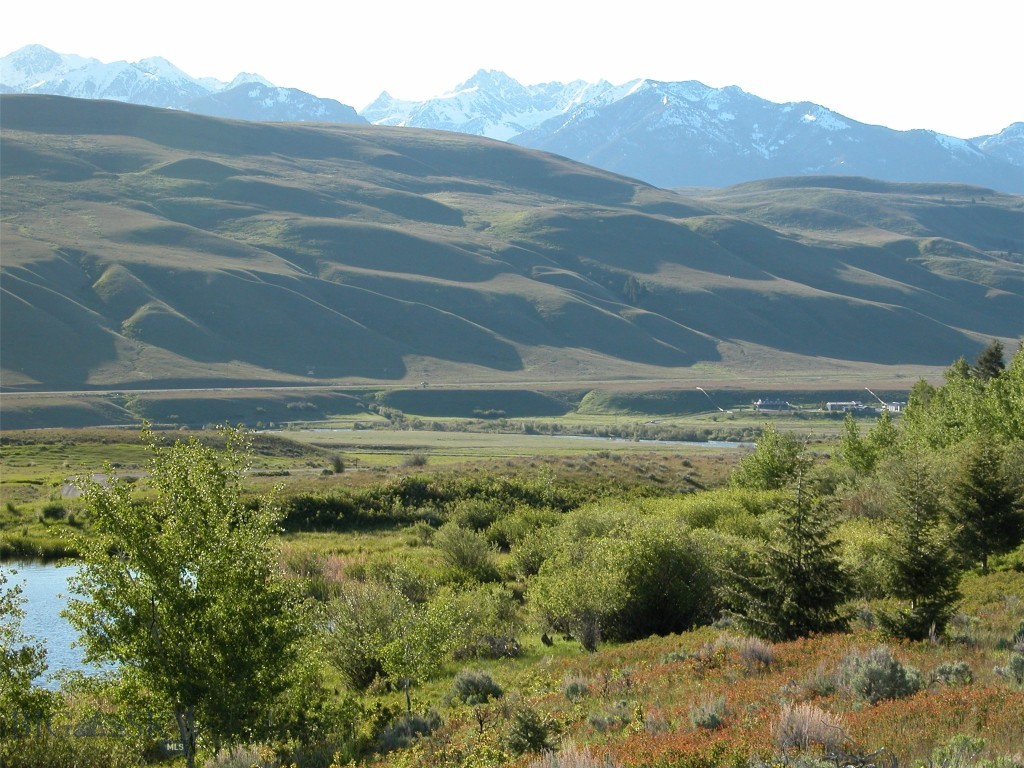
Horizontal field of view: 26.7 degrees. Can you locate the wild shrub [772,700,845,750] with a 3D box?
[{"bbox_3d":[5.806,6.652,42.000,1.400,0.953,1.288,0,1,0],"label":"wild shrub"}]

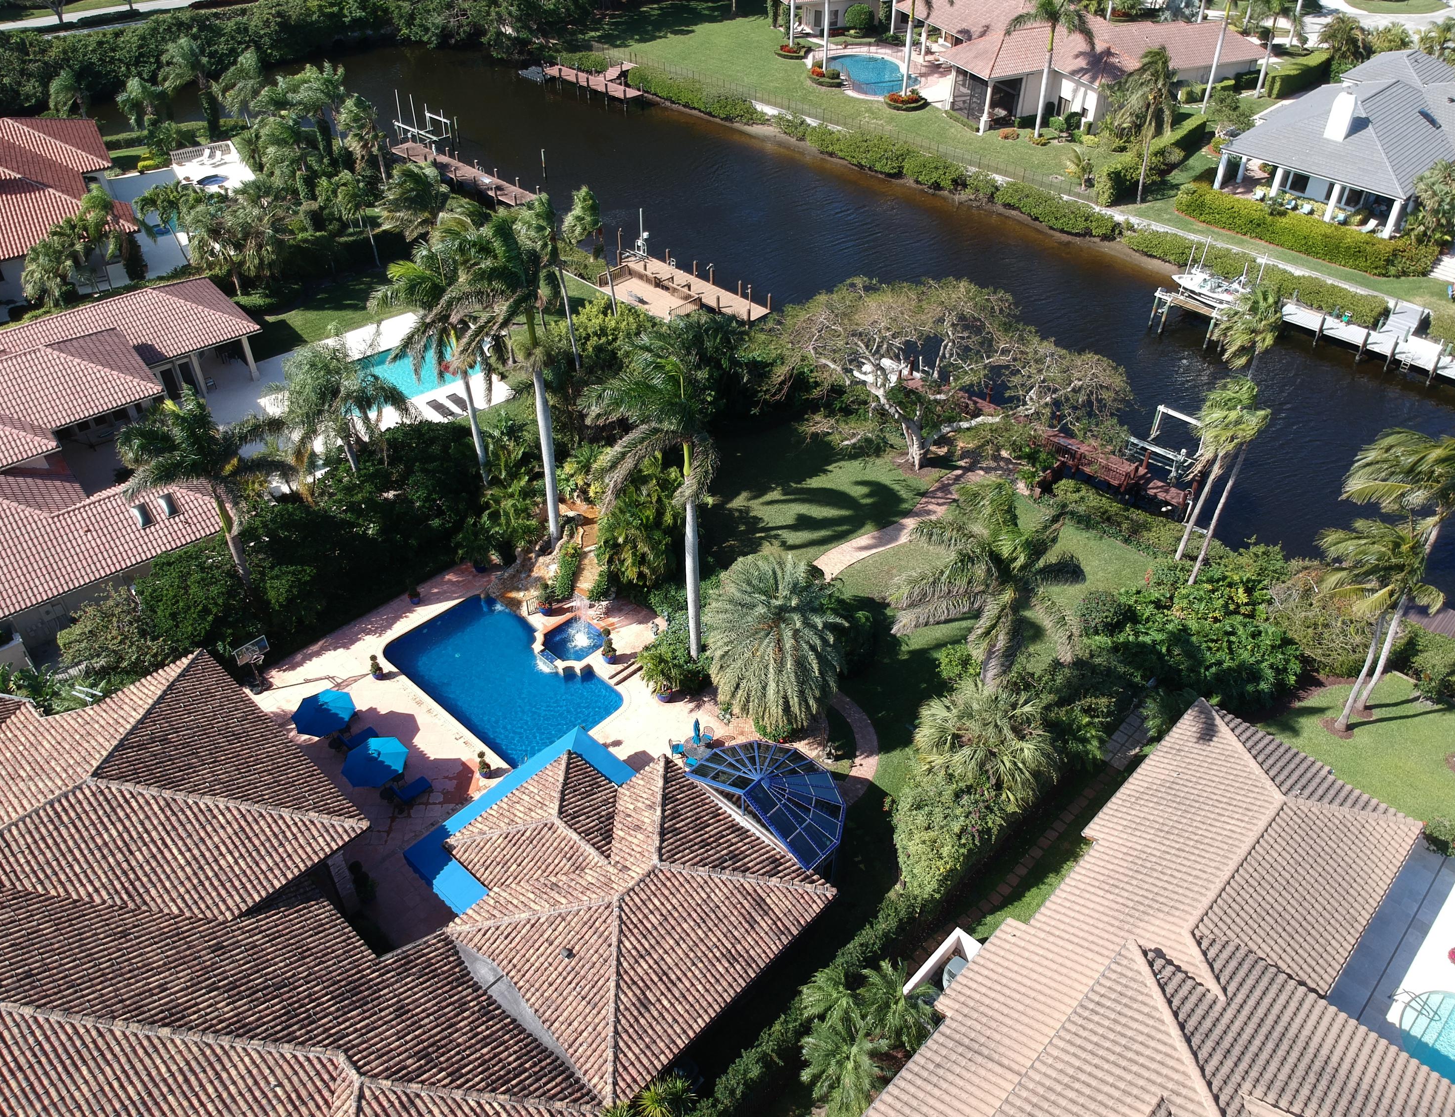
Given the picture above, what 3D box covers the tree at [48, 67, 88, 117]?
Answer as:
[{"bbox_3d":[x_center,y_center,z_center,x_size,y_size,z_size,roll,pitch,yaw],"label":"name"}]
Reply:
[{"bbox_3d":[-62.371,-43.046,103.048,4.040,7.370,4.000,0,39,0],"label":"tree"}]

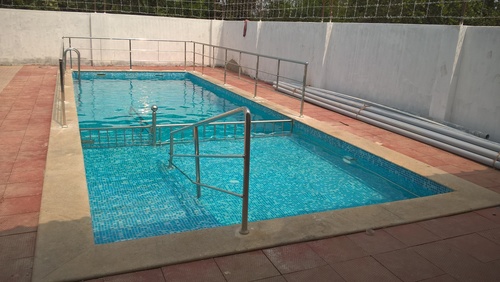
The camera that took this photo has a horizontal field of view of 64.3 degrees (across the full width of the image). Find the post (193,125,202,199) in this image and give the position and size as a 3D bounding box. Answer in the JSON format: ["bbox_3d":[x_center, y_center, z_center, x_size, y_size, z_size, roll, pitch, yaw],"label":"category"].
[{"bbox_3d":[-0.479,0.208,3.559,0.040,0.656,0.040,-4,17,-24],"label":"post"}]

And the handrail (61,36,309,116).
[{"bbox_3d":[-2.023,-1.566,8.456,3.562,0.852,6.656,-4,17,-24],"label":"handrail"}]

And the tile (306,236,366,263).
[{"bbox_3d":[0.555,0.705,2.593,0.316,0.025,0.296,-4,17,-24],"label":"tile"}]

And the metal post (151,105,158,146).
[{"bbox_3d":[-1.271,-0.161,5.280,0.090,0.637,0.090,-4,17,-24],"label":"metal post"}]

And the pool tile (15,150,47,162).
[{"bbox_3d":[-2.151,0.162,3.946,0.283,0.025,0.312,-4,17,-24],"label":"pool tile"}]

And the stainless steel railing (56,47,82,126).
[{"bbox_3d":[-4.371,-1.520,9.828,0.400,1.450,0.550,-4,17,-23],"label":"stainless steel railing"}]

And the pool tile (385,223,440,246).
[{"bbox_3d":[1.137,0.670,2.851,0.325,0.025,0.296,-4,17,-24],"label":"pool tile"}]

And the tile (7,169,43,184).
[{"bbox_3d":[-1.920,0.315,3.446,0.283,0.025,0.299,-4,17,-24],"label":"tile"}]

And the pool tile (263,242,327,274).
[{"bbox_3d":[0.265,0.723,2.464,0.320,0.025,0.296,-4,17,-24],"label":"pool tile"}]

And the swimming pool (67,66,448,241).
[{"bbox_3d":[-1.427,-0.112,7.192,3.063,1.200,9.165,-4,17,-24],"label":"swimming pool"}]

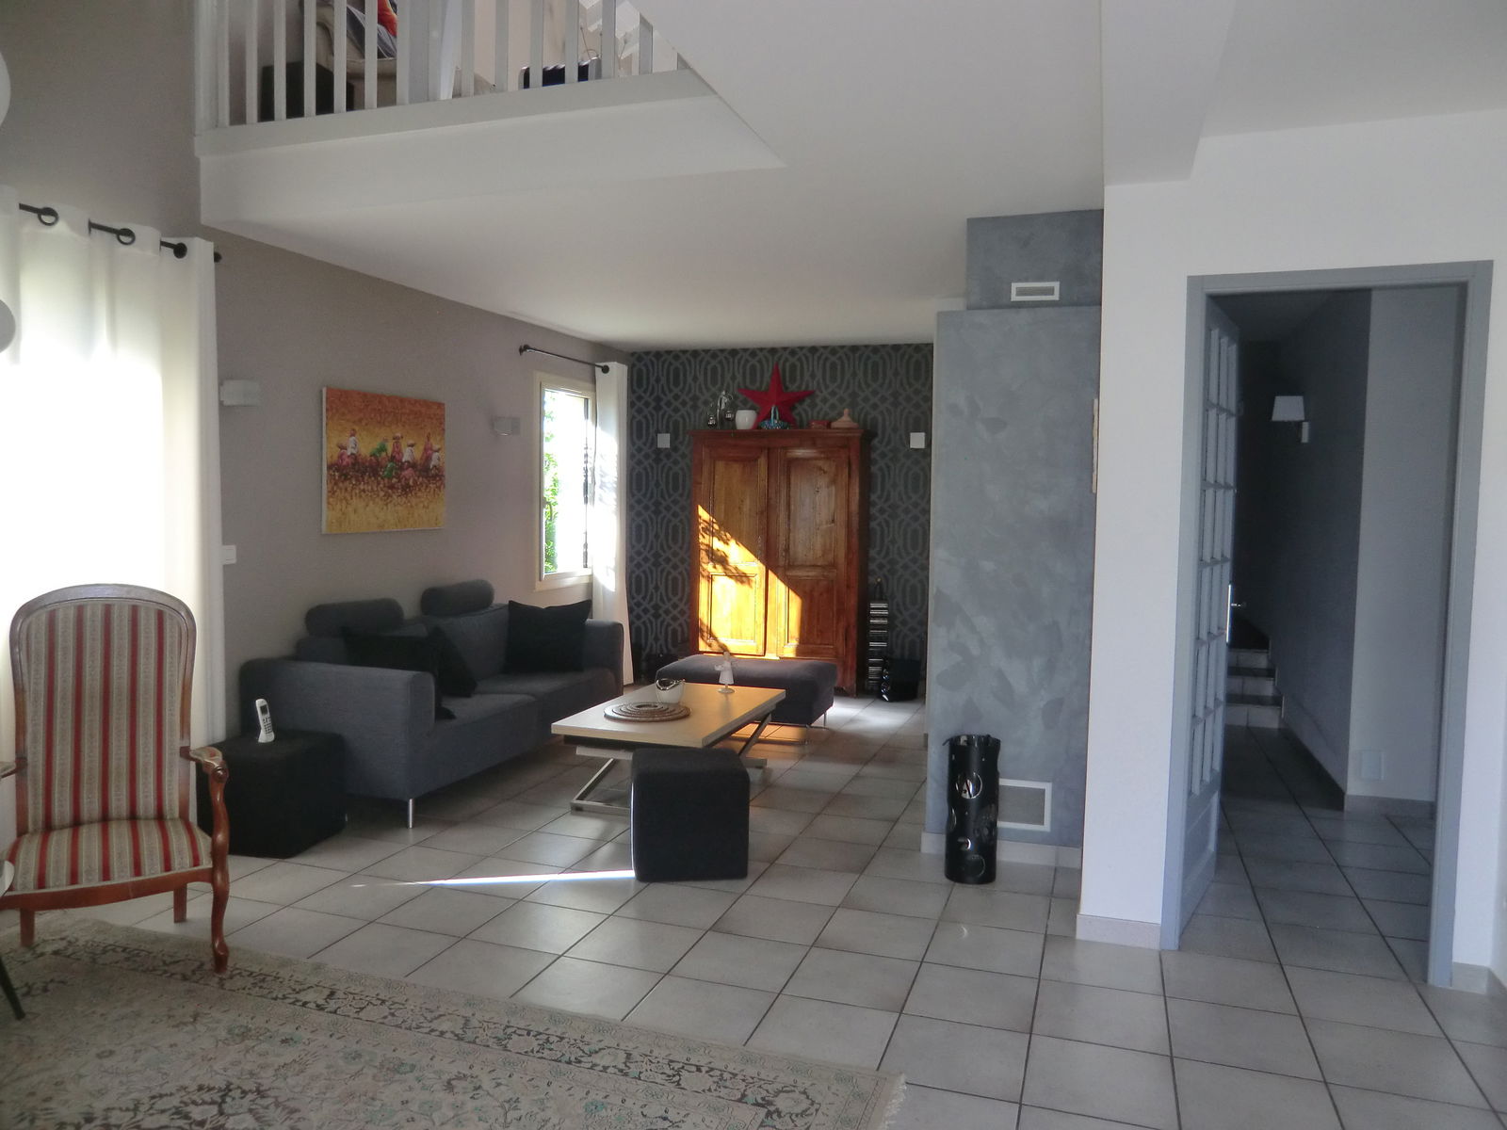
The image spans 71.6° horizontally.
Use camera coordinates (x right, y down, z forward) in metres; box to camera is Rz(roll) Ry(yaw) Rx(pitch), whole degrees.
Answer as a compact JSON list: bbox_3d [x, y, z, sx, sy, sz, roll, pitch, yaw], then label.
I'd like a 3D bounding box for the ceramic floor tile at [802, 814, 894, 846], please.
[{"bbox_3d":[0.399,1.123,4.421,0.337,0.010,0.337,2,3,18],"label":"ceramic floor tile"}]

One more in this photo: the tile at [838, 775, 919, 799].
[{"bbox_3d":[0.616,1.091,5.074,0.337,0.010,0.337,2,3,18],"label":"tile"}]

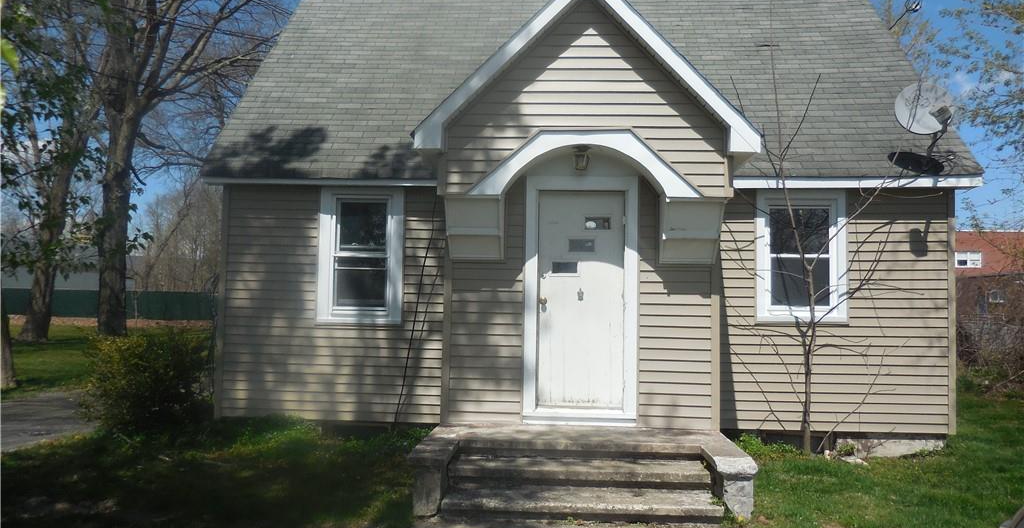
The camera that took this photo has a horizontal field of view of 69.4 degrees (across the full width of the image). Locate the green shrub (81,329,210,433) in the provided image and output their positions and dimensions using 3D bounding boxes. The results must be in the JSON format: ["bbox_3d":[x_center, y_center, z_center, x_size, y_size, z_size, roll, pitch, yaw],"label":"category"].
[{"bbox_3d":[-4.163,1.312,8.400,1.400,1.120,1.350,1,-3,3],"label":"green shrub"}]

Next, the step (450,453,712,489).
[{"bbox_3d":[0.532,1.665,5.879,1.995,0.152,0.445,1,-3,3],"label":"step"}]

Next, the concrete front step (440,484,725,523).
[{"bbox_3d":[0.513,1.800,5.511,2.010,0.152,0.445,1,-3,3],"label":"concrete front step"}]

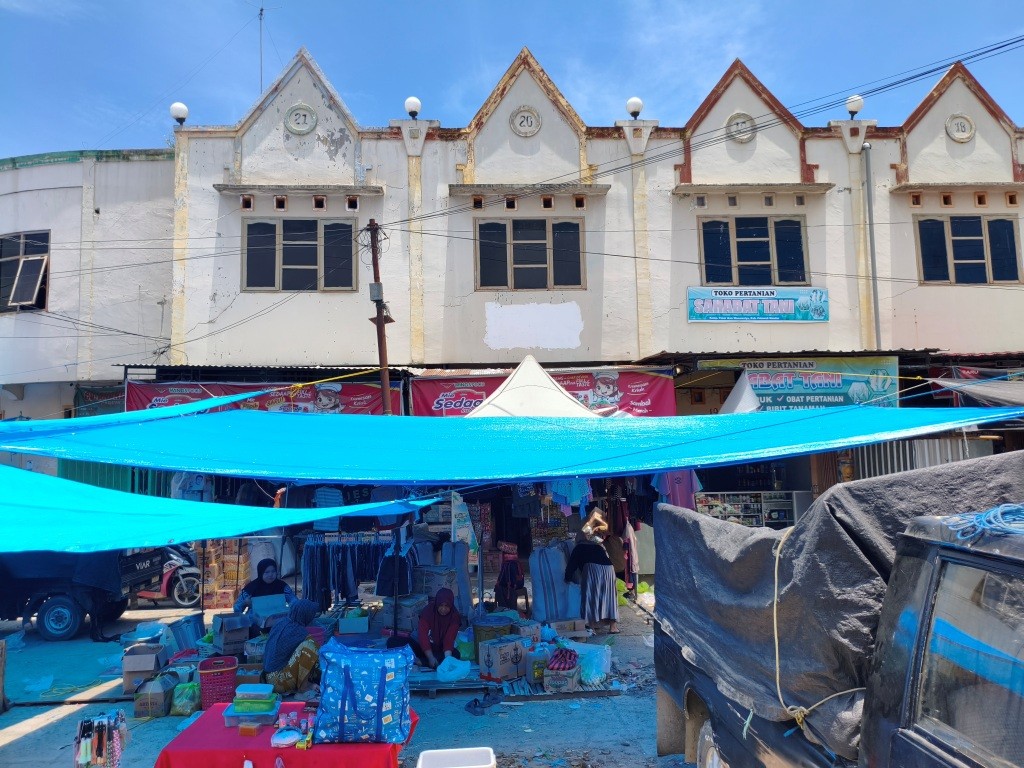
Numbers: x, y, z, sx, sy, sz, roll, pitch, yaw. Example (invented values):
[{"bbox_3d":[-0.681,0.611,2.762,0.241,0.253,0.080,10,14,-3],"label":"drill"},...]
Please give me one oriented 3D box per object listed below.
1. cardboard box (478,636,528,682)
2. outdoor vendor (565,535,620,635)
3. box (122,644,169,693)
[{"bbox_3d":[-0.083,2.708,7.585,0.345,0.320,0.330,3,-7,-41],"label":"cardboard box"},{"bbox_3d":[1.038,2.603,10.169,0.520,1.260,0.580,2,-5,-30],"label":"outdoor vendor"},{"bbox_3d":[-3.584,2.803,7.610,0.360,0.390,0.360,-1,-6,-3],"label":"box"}]

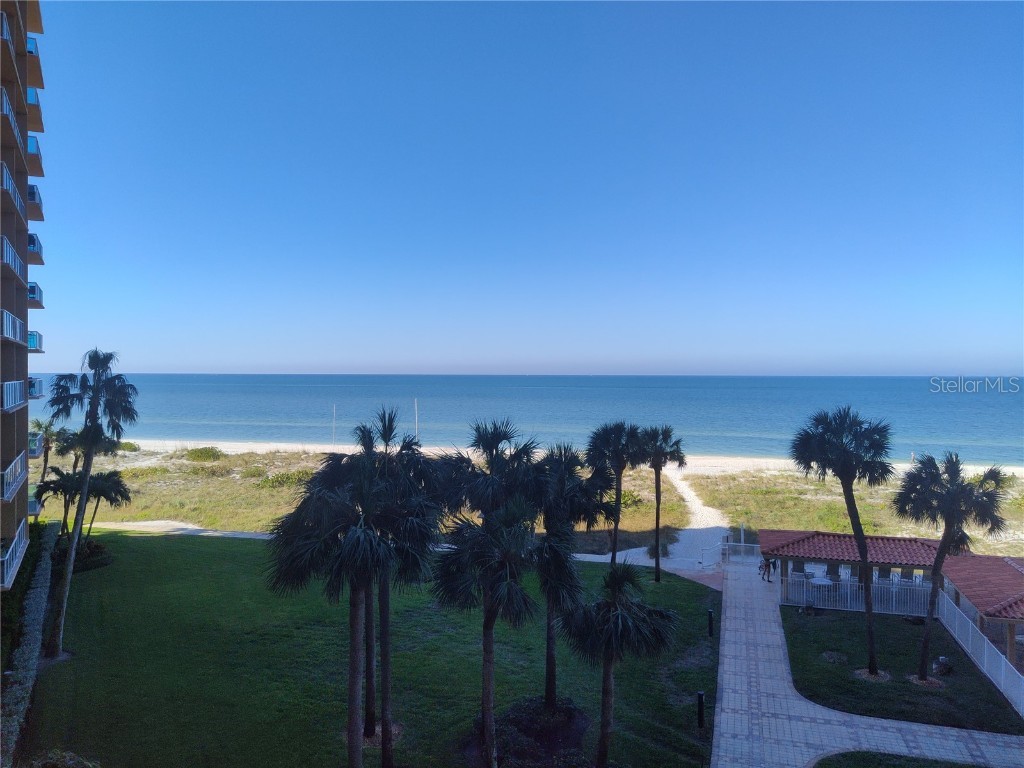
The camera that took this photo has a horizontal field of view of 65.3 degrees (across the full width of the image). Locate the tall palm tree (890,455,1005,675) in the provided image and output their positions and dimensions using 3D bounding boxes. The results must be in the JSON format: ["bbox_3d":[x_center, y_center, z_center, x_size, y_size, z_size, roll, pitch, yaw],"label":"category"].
[{"bbox_3d":[15.044,6.272,27.386,3.920,7.840,3.920,0,1,0],"label":"tall palm tree"}]

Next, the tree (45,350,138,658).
[{"bbox_3d":[-15.541,4.407,29.481,3.480,11.290,3.480,0,1,0],"label":"tree"}]

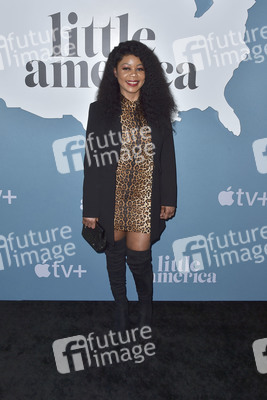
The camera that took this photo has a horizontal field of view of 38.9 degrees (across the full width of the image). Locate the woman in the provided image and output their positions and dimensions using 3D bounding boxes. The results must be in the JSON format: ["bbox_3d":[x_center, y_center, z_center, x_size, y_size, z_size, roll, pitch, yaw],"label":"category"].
[{"bbox_3d":[-0.026,-0.058,2.250,0.550,1.660,0.380,-2,13,-10],"label":"woman"}]

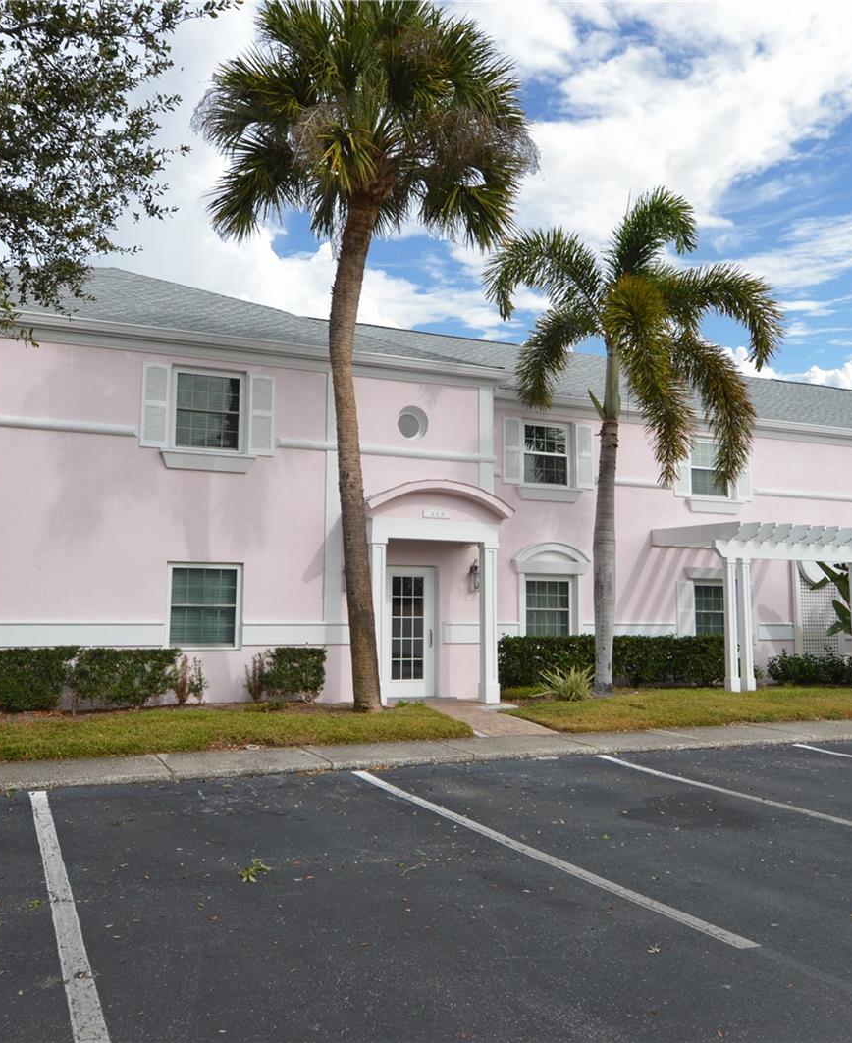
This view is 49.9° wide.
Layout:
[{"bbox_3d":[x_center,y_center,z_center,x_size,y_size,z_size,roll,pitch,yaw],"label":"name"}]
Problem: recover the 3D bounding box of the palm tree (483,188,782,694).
[{"bbox_3d":[3.849,-1.753,16.714,5.450,9.600,5.200,0,-6,0],"label":"palm tree"}]

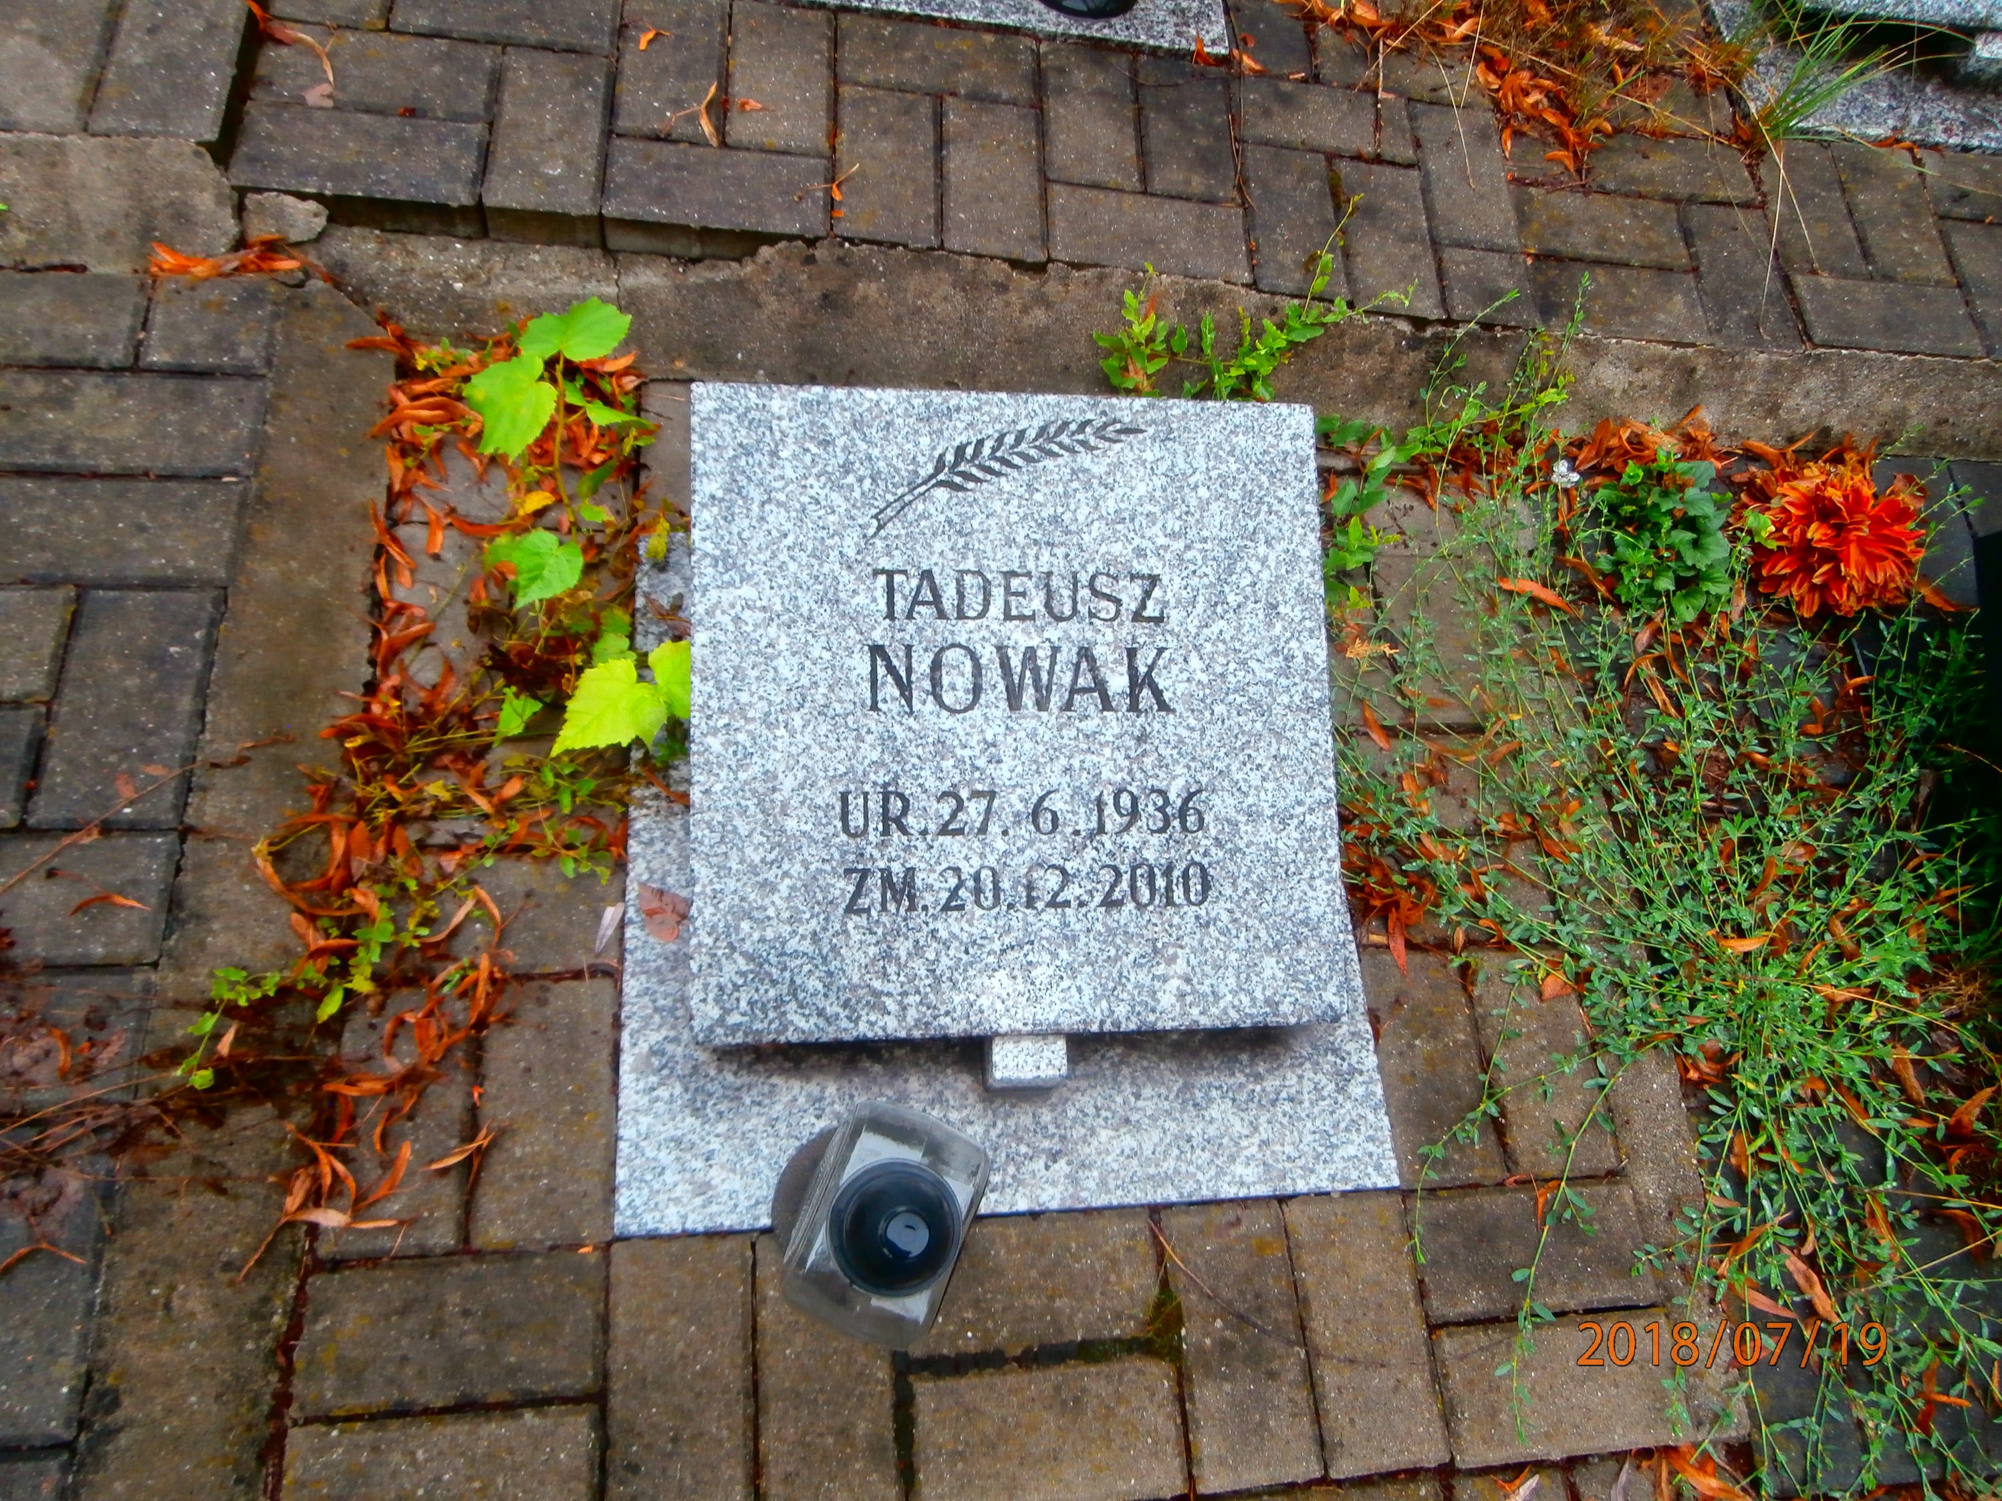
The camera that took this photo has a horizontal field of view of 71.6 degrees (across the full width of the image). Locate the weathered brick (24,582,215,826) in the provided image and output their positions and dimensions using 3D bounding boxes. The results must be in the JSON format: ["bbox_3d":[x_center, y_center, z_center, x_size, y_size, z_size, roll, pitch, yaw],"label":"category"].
[{"bbox_3d":[-0.665,-0.023,1.077,0.098,0.060,0.198,0,66,-10],"label":"weathered brick"}]

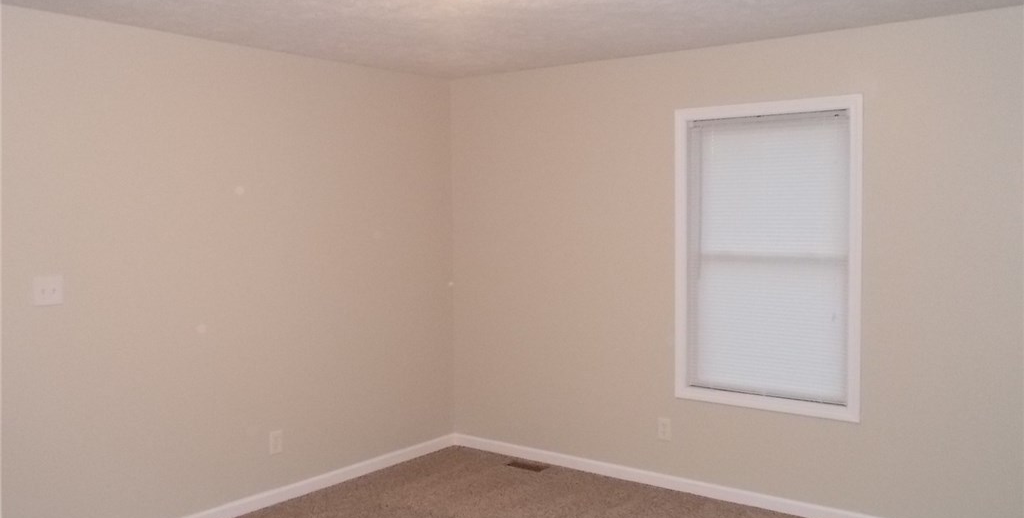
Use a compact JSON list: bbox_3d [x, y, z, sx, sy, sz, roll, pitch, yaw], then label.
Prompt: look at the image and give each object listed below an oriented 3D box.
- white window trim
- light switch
[{"bbox_3d":[1.309,-0.009,4.450,0.983,1.583,0.100,2,4,37],"label":"white window trim"},{"bbox_3d":[-1.975,0.135,3.664,0.018,0.122,0.122,2,4,37],"label":"light switch"}]

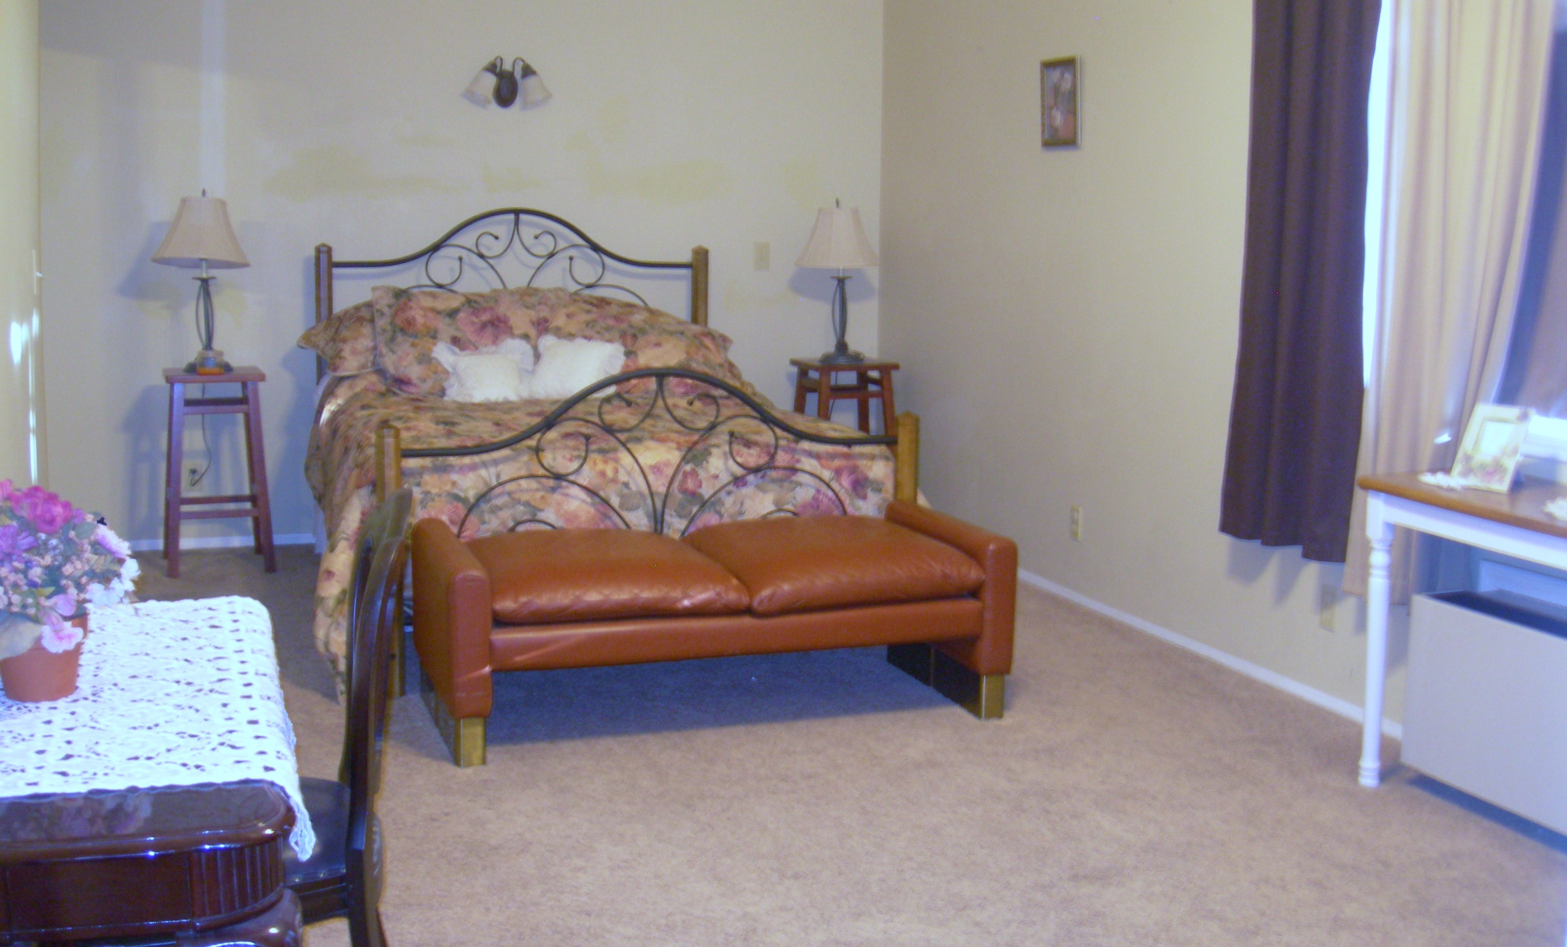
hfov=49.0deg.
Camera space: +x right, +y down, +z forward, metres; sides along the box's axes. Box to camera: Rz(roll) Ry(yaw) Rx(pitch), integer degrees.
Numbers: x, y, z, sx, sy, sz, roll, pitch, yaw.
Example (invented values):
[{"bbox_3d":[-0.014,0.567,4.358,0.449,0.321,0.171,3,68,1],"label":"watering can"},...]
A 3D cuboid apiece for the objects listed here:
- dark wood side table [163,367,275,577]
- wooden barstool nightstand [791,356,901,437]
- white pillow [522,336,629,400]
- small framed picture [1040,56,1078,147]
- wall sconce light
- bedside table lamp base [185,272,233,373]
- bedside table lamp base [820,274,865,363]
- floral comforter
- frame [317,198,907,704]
[{"bbox_3d":[-2.078,-0.017,6.333,0.385,0.735,0.405,-2,8,-19],"label":"dark wood side table"},{"bbox_3d":[0.245,-0.101,7.255,0.385,0.735,0.405,-2,8,-19],"label":"wooden barstool nightstand"},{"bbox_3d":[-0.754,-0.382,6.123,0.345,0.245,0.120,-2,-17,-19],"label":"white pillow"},{"bbox_3d":[0.961,-1.291,5.993,0.022,0.310,0.260,-2,8,-19],"label":"small framed picture"},{"bbox_3d":[-1.086,-1.550,6.819,0.340,0.199,0.160,-2,8,-19],"label":"wall sconce light"},{"bbox_3d":[-2.085,-0.543,6.236,0.172,0.365,0.172,-2,8,-19],"label":"bedside table lamp base"},{"bbox_3d":[0.251,-0.645,7.179,0.172,0.365,0.172,1,8,0],"label":"bedside table lamp base"},{"bbox_3d":[-0.692,0.075,5.808,1.790,0.680,1.900,-2,8,-19],"label":"floral comforter"},{"bbox_3d":[-0.711,-0.232,5.838,1.570,1.345,2.200,-2,8,-19],"label":"frame"}]

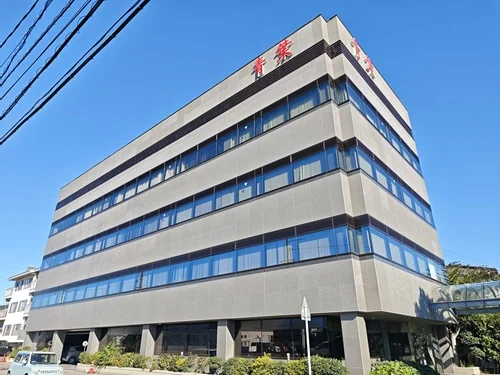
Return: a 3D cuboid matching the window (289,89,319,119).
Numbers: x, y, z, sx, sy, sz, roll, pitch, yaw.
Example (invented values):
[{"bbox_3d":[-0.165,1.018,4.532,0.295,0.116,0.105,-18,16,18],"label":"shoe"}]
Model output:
[{"bbox_3d":[2.756,-4.210,16.928,1.790,1.140,0.120,-20,-32,37],"label":"window"}]

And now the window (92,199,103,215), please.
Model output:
[{"bbox_3d":[-13.889,2.003,30.368,1.790,1.140,0.120,-20,-32,37],"label":"window"}]

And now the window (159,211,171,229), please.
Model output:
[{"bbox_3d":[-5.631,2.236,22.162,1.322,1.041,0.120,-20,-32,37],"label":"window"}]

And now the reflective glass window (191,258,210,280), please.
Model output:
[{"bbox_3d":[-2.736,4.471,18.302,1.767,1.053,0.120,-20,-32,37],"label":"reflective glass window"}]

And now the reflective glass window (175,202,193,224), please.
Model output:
[{"bbox_3d":[-4.011,1.680,20.423,1.760,1.021,0.100,-21,-32,37],"label":"reflective glass window"}]

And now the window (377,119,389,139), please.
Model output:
[{"bbox_3d":[7.511,-3.240,18.755,0.100,1.116,1.246,-20,-32,37],"label":"window"}]

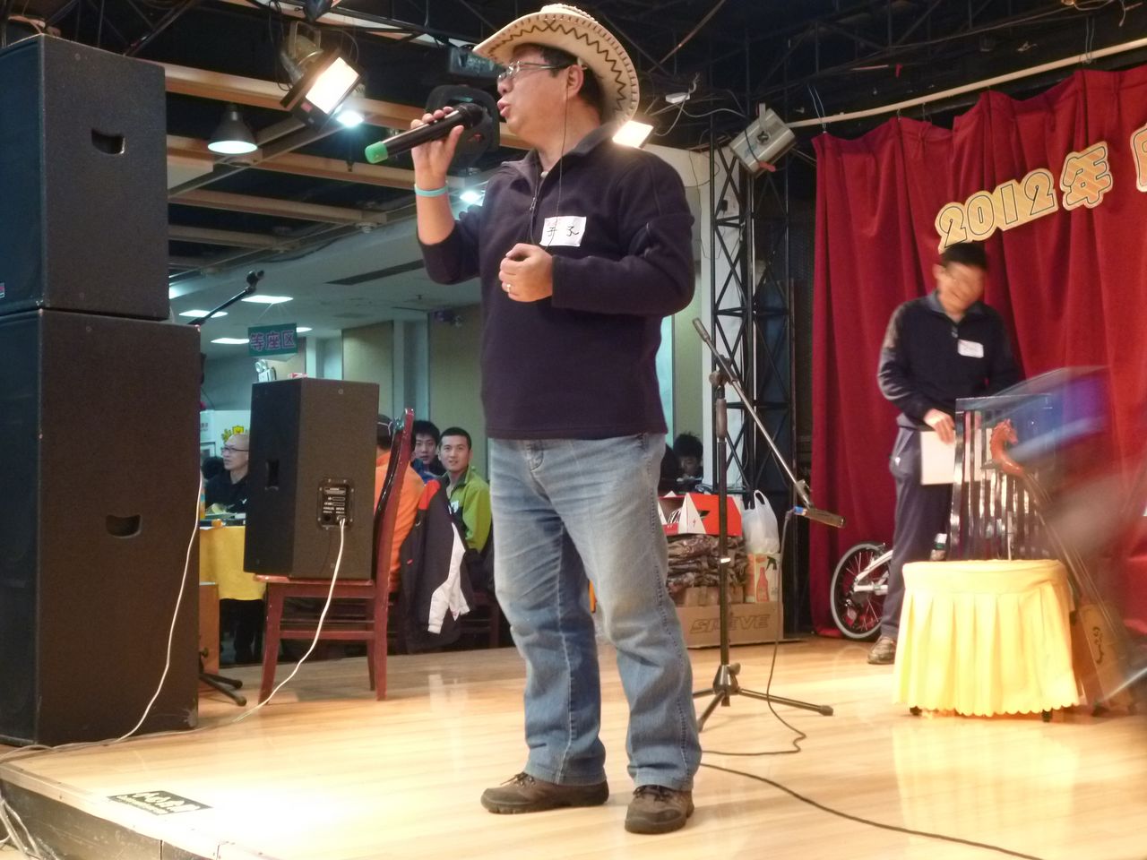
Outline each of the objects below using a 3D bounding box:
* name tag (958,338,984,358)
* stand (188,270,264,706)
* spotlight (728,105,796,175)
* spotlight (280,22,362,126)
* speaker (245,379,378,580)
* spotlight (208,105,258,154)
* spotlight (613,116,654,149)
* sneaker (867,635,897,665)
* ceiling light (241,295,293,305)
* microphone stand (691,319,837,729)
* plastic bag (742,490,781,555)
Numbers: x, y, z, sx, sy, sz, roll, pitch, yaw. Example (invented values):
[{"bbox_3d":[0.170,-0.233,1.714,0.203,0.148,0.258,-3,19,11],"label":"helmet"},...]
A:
[{"bbox_3d":[1.589,-0.324,6.360,0.100,0.062,0.008,8,7,5],"label":"name tag"},{"bbox_3d":[-1.365,0.188,5.617,0.580,1.504,0.520,0,-2,0],"label":"stand"},{"bbox_3d":[0.941,-1.435,7.900,0.260,0.210,0.260,-40,9,0],"label":"spotlight"},{"bbox_3d":[-0.959,-1.325,5.900,0.310,0.330,0.250,43,14,30],"label":"spotlight"},{"bbox_3d":[-0.912,0.181,5.749,0.435,0.690,0.410,4,-3,-24],"label":"speaker"},{"bbox_3d":[-1.715,-1.517,8.000,0.255,0.220,0.255,0,-2,0],"label":"spotlight"},{"bbox_3d":[0.273,-1.452,7.750,0.250,0.160,0.200,0,-42,-45],"label":"spotlight"},{"bbox_3d":[1.331,0.925,6.740,0.105,0.110,0.290,-2,-3,25],"label":"sneaker"},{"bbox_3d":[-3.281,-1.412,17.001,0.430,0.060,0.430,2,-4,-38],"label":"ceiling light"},{"bbox_3d":[0.563,0.279,5.073,0.610,1.269,0.580,0,-2,0],"label":"microphone stand"},{"bbox_3d":[0.926,0.460,7.880,0.190,0.310,0.150,0,-3,-18],"label":"plastic bag"}]

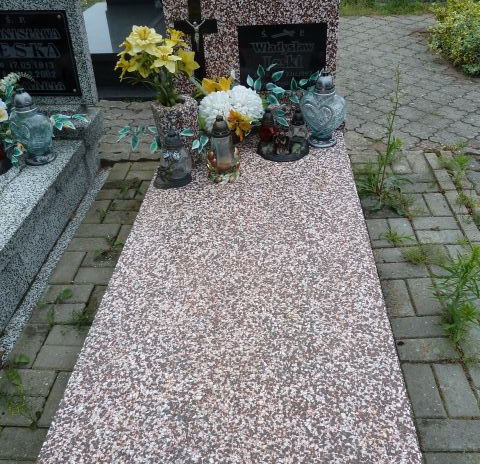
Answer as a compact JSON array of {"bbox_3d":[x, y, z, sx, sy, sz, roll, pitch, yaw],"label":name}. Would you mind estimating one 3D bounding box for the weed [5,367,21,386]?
[{"bbox_3d":[-0.766,0.471,1.537,0.052,0.050,0.055,1,38,5],"label":"weed"}]

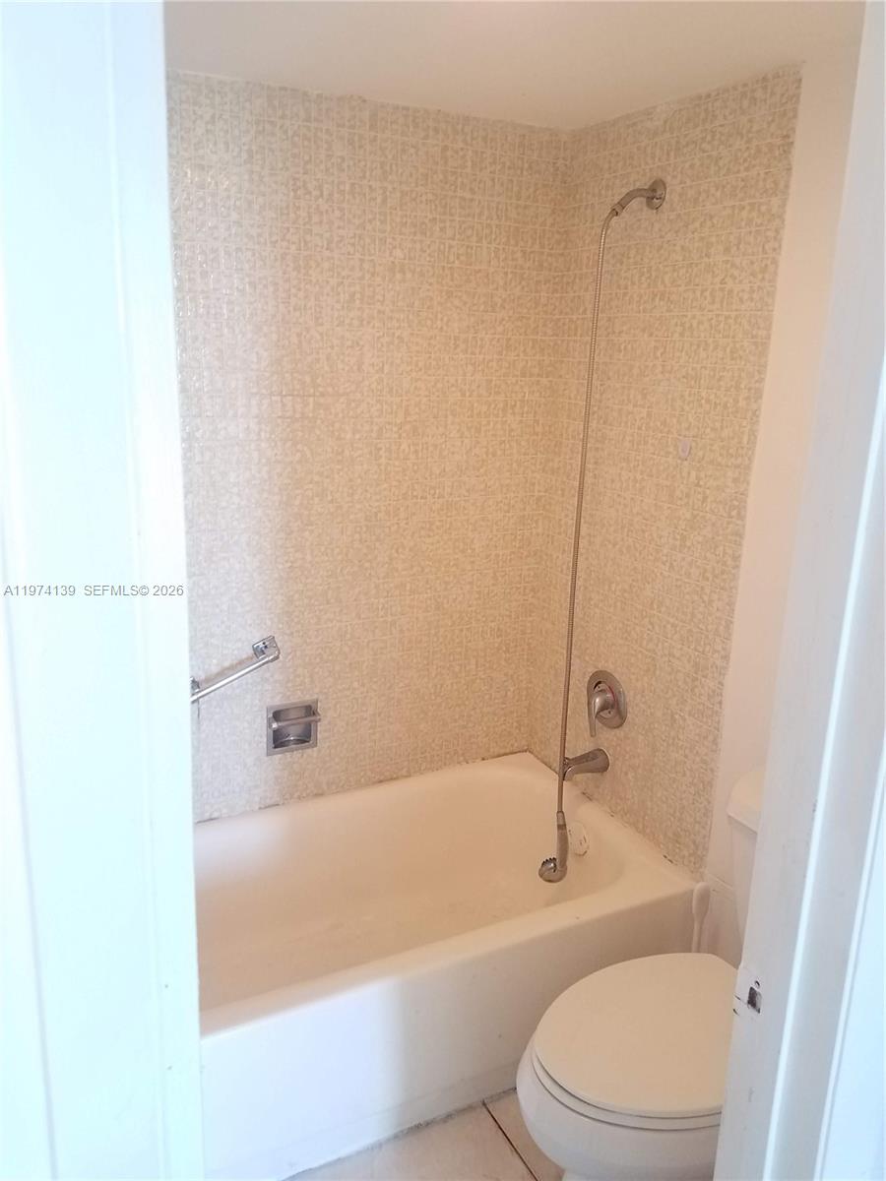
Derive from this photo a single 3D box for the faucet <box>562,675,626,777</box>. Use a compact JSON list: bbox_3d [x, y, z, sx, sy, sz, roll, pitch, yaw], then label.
[{"bbox_3d":[0.386,0.372,2.417,0.137,0.297,0.166,-6,17,-26],"label":"faucet"}]

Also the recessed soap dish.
[{"bbox_3d":[-0.411,0.375,2.430,0.140,0.139,0.080,-6,17,-26],"label":"recessed soap dish"}]

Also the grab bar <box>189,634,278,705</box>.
[{"bbox_3d":[-0.541,0.211,2.269,0.288,0.046,0.078,-28,26,-18],"label":"grab bar"}]

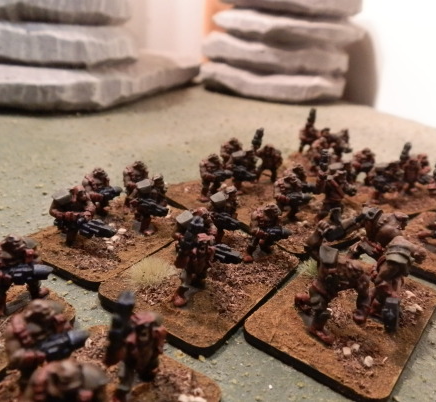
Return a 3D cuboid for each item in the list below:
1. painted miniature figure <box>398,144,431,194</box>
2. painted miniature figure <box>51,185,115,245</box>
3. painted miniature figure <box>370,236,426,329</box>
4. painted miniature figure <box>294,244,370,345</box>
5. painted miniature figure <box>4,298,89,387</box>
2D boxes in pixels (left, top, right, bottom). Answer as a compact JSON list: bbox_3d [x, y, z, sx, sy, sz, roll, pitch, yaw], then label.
[{"bbox_3d":[0.084,-0.013,0.185,0.012,0.019,0.011,-11,28,-37],"label":"painted miniature figure"},{"bbox_3d":[-0.033,0.004,0.107,0.012,0.016,0.010,21,32,34],"label":"painted miniature figure"},{"bbox_3d":[0.041,0.018,0.100,0.013,0.018,0.012,18,25,28],"label":"painted miniature figure"},{"bbox_3d":[0.021,0.017,0.082,0.011,0.018,0.011,-18,33,-35],"label":"painted miniature figure"},{"bbox_3d":[-0.027,0.023,0.069,0.011,0.017,0.009,-18,33,-35],"label":"painted miniature figure"}]

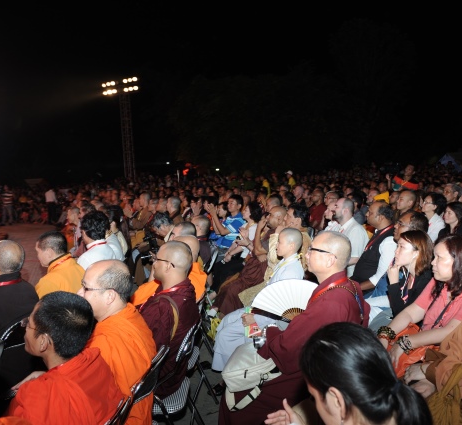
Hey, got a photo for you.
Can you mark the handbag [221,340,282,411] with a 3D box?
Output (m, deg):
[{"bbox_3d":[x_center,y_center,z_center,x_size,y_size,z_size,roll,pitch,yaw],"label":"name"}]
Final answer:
[{"bbox_3d":[0.091,0.680,1.800,0.230,0.180,0.210,-1,5,15],"label":"handbag"}]

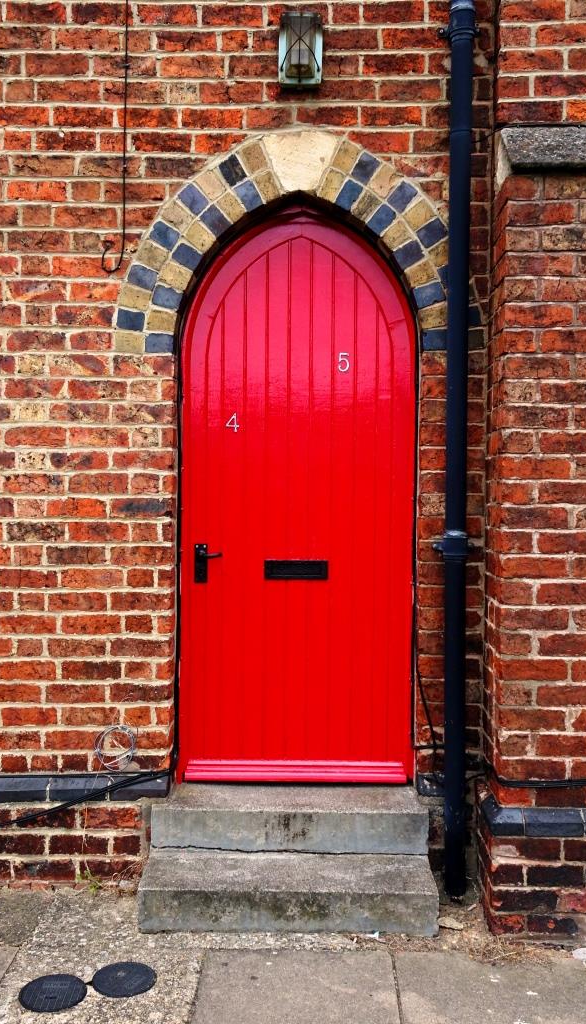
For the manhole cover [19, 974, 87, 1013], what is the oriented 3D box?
[{"bbox_3d":[-0.728,1.474,2.788,0.200,0.020,0.200,0,3,0],"label":"manhole cover"}]

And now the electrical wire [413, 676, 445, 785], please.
[{"bbox_3d":[0.518,0.828,3.454,0.120,0.421,0.060,0,3,0],"label":"electrical wire"}]

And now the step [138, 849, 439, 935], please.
[{"bbox_3d":[-0.015,1.357,3.280,1.019,0.153,0.320,0,3,0],"label":"step"}]

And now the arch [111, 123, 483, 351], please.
[{"bbox_3d":[0.029,-0.985,3.408,1.366,0.798,0.130,0,3,0],"label":"arch"}]

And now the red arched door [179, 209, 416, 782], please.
[{"bbox_3d":[0.020,-0.044,3.574,0.925,2.237,0.070,0,3,0],"label":"red arched door"}]

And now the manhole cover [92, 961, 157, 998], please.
[{"bbox_3d":[-0.527,1.470,2.865,0.202,0.020,0.202,0,3,0],"label":"manhole cover"}]

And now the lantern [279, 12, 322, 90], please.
[{"bbox_3d":[0.029,-1.650,3.254,0.157,0.252,0.110,0,3,0],"label":"lantern"}]

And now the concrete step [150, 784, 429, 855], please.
[{"bbox_3d":[-0.012,1.180,3.520,1.032,0.171,0.240,0,3,0],"label":"concrete step"}]

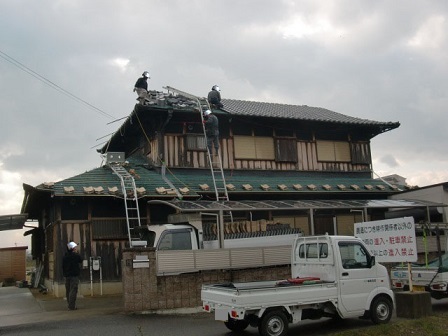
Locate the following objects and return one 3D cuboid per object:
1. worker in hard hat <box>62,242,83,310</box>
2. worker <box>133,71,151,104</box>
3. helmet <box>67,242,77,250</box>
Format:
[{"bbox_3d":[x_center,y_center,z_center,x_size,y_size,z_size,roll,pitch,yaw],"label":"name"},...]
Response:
[{"bbox_3d":[-3.962,2.825,12.866,0.520,1.750,0.380,-8,-10,30],"label":"worker in hard hat"},{"bbox_3d":[-2.796,-2.710,16.694,0.600,1.197,0.520,-2,-9,-2],"label":"worker"},{"bbox_3d":[-4.032,2.075,13.003,0.285,0.165,0.225,-18,2,-36],"label":"helmet"}]

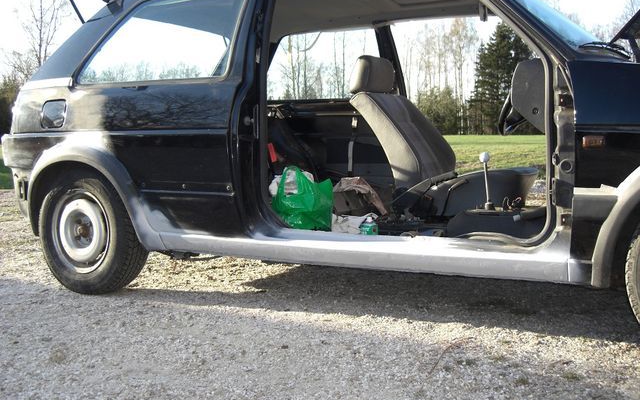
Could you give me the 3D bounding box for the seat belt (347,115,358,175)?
[{"bbox_3d":[0.189,-0.302,3.979,0.065,0.345,0.035,2,6,27],"label":"seat belt"}]

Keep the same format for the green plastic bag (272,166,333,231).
[{"bbox_3d":[-0.078,0.009,2.907,0.240,0.290,0.190,2,6,27],"label":"green plastic bag"}]

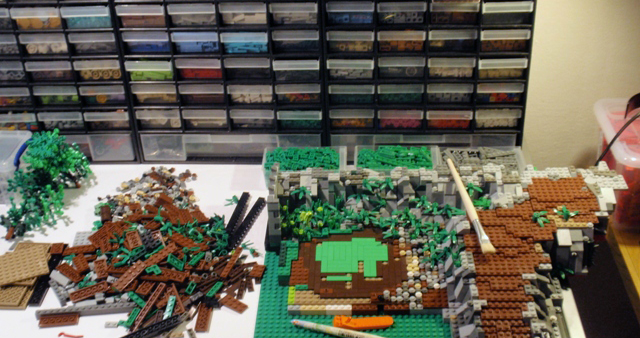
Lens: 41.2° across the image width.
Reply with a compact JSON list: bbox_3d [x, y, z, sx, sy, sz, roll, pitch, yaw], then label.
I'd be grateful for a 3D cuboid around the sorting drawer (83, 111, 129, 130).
[{"bbox_3d":[-0.330,-0.110,1.400,0.068,0.038,0.135,0,33,4],"label":"sorting drawer"}]

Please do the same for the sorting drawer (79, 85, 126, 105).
[{"bbox_3d":[-0.333,-0.150,1.382,0.070,0.037,0.138,0,32,4],"label":"sorting drawer"}]

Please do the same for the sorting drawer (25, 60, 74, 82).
[{"bbox_3d":[-0.408,-0.184,1.358,0.068,0.038,0.135,0,33,4],"label":"sorting drawer"}]

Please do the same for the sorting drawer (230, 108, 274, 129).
[{"bbox_3d":[-0.101,-0.113,1.387,0.070,0.039,0.138,0,32,4],"label":"sorting drawer"}]

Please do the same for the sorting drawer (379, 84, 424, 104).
[{"bbox_3d":[0.127,-0.147,1.344,0.070,0.039,0.138,0,32,4],"label":"sorting drawer"}]

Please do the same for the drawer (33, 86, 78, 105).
[{"bbox_3d":[-0.406,-0.147,1.382,0.068,0.038,0.135,0,33,4],"label":"drawer"}]

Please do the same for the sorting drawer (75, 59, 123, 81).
[{"bbox_3d":[-0.332,-0.185,1.350,0.069,0.037,0.137,0,33,4],"label":"sorting drawer"}]

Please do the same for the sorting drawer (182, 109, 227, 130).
[{"bbox_3d":[-0.175,-0.112,1.394,0.068,0.038,0.135,0,33,4],"label":"sorting drawer"}]

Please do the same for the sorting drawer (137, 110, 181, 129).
[{"bbox_3d":[-0.249,-0.113,1.400,0.070,0.037,0.138,0,32,4],"label":"sorting drawer"}]

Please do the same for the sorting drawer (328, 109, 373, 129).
[{"bbox_3d":[0.054,-0.112,1.379,0.070,0.037,0.138,0,32,4],"label":"sorting drawer"}]

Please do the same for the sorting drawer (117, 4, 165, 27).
[{"bbox_3d":[-0.259,-0.261,1.306,0.070,0.037,0.138,0,32,4],"label":"sorting drawer"}]

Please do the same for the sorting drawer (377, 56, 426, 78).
[{"bbox_3d":[0.126,-0.186,1.325,0.069,0.037,0.134,0,33,5],"label":"sorting drawer"}]

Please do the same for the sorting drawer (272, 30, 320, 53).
[{"bbox_3d":[-0.033,-0.225,1.316,0.069,0.037,0.134,0,33,5],"label":"sorting drawer"}]

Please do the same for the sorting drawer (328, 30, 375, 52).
[{"bbox_3d":[0.049,-0.223,1.307,0.069,0.037,0.134,0,33,5],"label":"sorting drawer"}]

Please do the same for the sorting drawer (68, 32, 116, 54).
[{"bbox_3d":[-0.337,-0.224,1.335,0.070,0.037,0.138,0,32,4],"label":"sorting drawer"}]

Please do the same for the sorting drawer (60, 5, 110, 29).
[{"bbox_3d":[-0.339,-0.260,1.309,0.070,0.037,0.138,0,32,4],"label":"sorting drawer"}]

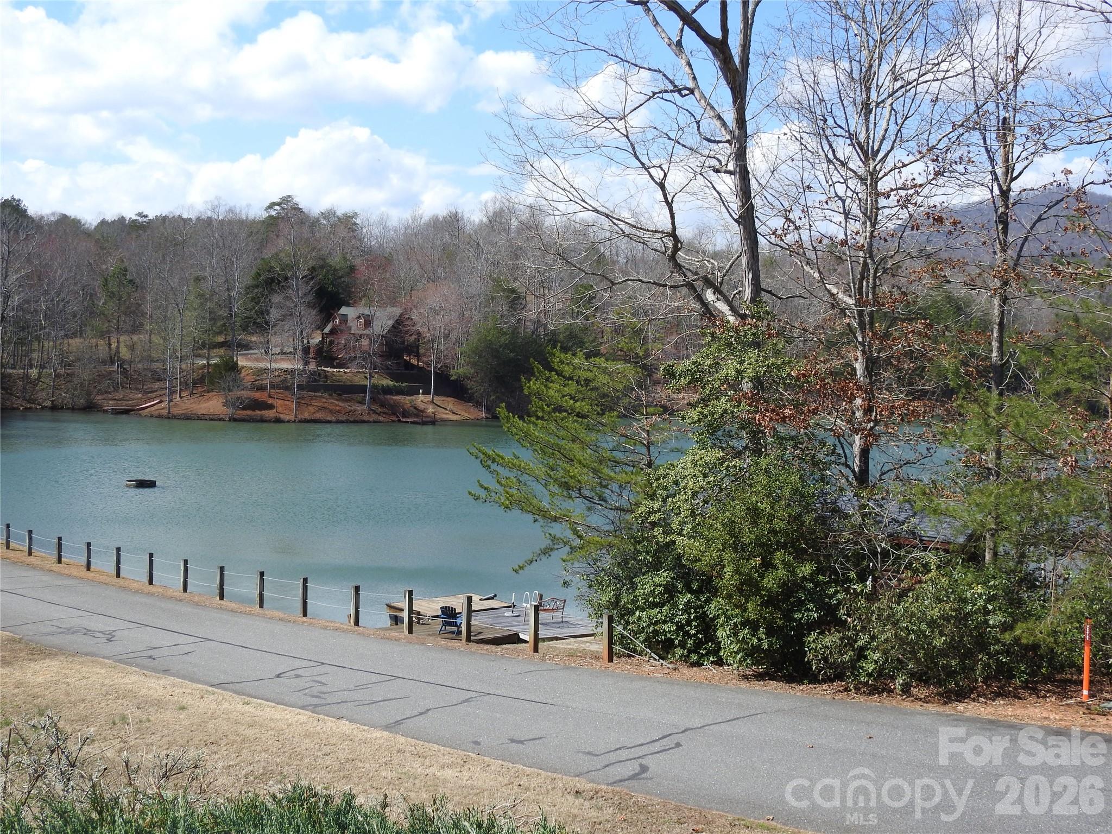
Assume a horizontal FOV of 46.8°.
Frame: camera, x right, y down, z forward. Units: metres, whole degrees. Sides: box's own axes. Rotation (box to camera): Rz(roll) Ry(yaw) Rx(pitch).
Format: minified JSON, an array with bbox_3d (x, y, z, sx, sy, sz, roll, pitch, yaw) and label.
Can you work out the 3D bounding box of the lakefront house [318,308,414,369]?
[{"bbox_3d":[-27.270,-11.764,189.654,11.300,9.000,9.000,2,4,31],"label":"lakefront house"}]

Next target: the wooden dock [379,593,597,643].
[{"bbox_3d":[-2.208,7.239,43.853,6.800,0.900,7.200,-2,4,-36],"label":"wooden dock"}]

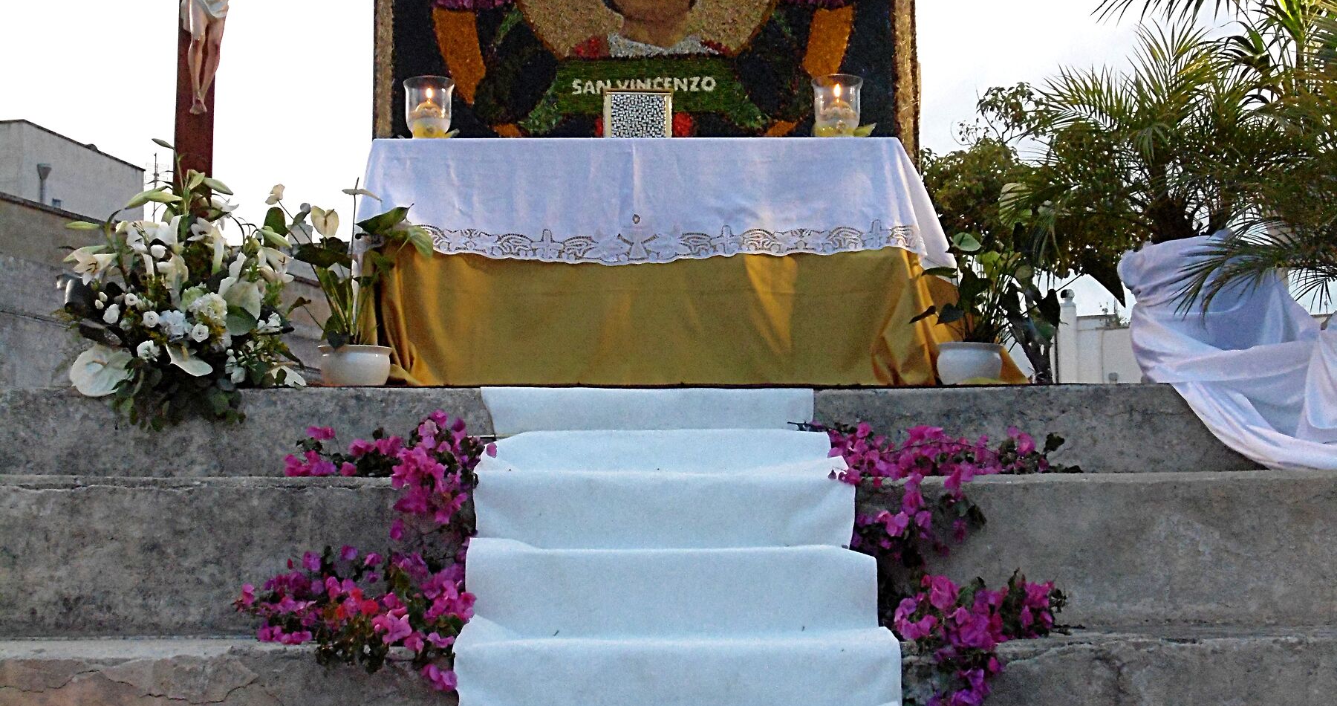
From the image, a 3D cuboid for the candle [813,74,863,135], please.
[{"bbox_3d":[0.561,-0.801,7.511,0.167,0.225,0.167,0,-6,-3],"label":"candle"}]

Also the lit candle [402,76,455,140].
[{"bbox_3d":[-0.790,-0.793,7.491,0.167,0.227,0.167,0,-6,-3],"label":"lit candle"}]

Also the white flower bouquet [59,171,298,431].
[{"bbox_3d":[-1.500,-0.189,7.022,0.750,0.848,0.580,0,-6,-8],"label":"white flower bouquet"}]

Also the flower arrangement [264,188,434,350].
[{"bbox_3d":[-1.007,-0.256,7.138,0.520,0.562,0.460,0,-6,-6],"label":"flower arrangement"}]

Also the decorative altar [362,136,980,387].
[{"bbox_3d":[-0.030,-0.265,7.610,1.850,0.795,0.780,0,-6,-3],"label":"decorative altar"}]

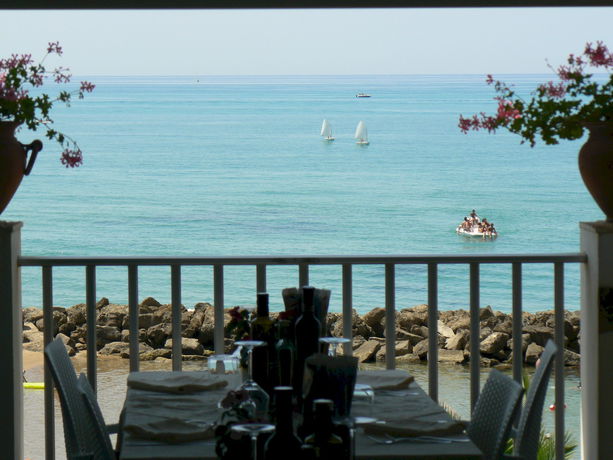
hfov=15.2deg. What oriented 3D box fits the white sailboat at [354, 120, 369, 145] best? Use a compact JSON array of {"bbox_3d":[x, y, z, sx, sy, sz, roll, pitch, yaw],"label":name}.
[{"bbox_3d":[8.388,-14.751,348.000,2.450,3.450,1.300,1,4,22],"label":"white sailboat"}]

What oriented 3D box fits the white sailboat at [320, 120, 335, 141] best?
[{"bbox_3d":[3.455,-16.037,370.000,2.400,3.250,1.300,2,4,28],"label":"white sailboat"}]

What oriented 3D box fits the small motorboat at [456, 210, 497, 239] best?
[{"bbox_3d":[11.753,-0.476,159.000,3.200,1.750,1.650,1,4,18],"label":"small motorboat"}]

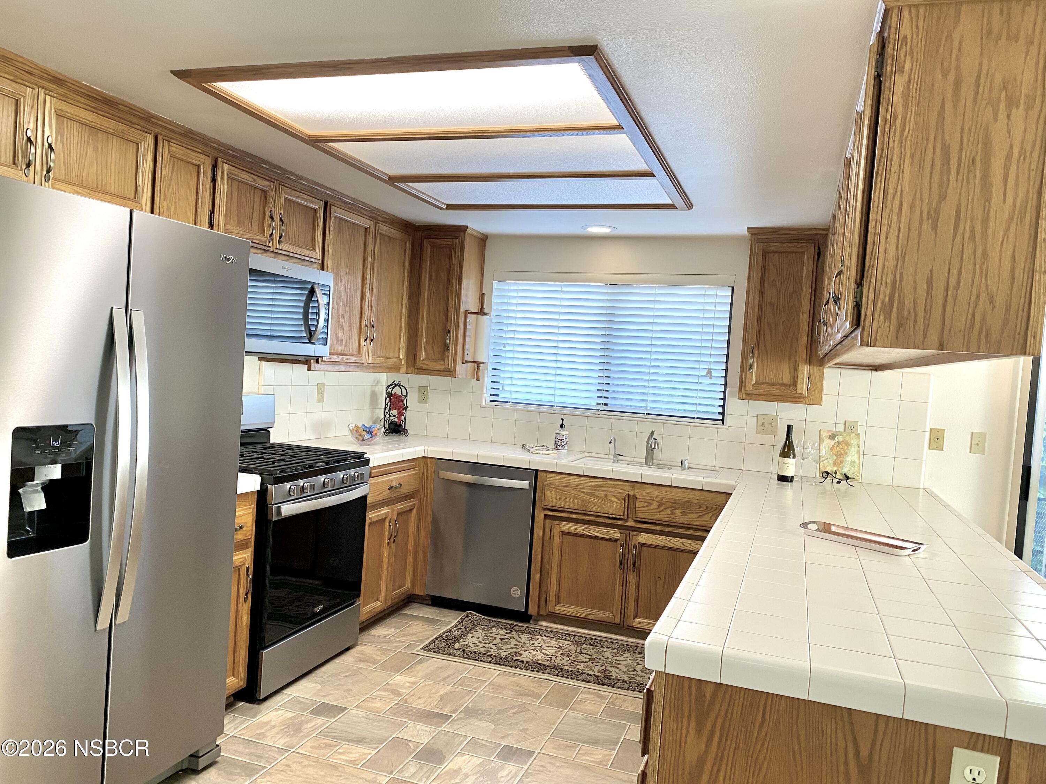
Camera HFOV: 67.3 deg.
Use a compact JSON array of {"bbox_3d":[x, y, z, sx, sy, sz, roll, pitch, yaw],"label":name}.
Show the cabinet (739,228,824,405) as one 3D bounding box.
[{"bbox_3d":[1.432,-0.402,4.277,0.422,0.909,0.337,5,2,19],"label":"cabinet"}]

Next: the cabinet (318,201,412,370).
[{"bbox_3d":[-1.007,-0.551,4.429,0.332,0.864,0.975,5,2,19],"label":"cabinet"}]

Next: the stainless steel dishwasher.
[{"bbox_3d":[-0.147,0.823,4.677,0.608,0.844,0.613,5,2,19],"label":"stainless steel dishwasher"}]

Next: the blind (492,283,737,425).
[{"bbox_3d":[0.486,-0.268,4.726,1.454,0.789,0.050,5,2,19],"label":"blind"}]

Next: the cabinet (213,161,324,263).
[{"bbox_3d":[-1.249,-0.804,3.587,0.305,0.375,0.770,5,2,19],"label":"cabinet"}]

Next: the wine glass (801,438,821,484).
[{"bbox_3d":[1.521,0.364,4.081,0.086,0.218,0.086,5,2,19],"label":"wine glass"}]

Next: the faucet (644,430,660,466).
[{"bbox_3d":[0.725,0.317,4.382,0.060,0.206,0.211,4,2,0],"label":"faucet"}]

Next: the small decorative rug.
[{"bbox_3d":[0.210,1.307,3.925,1.350,0.020,0.680,5,2,19],"label":"small decorative rug"}]

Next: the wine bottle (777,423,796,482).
[{"bbox_3d":[1.381,0.316,4.092,0.080,0.295,0.080,5,2,19],"label":"wine bottle"}]

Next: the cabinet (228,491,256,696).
[{"bbox_3d":[-1.428,0.784,3.108,0.623,0.844,0.322,5,2,19],"label":"cabinet"}]

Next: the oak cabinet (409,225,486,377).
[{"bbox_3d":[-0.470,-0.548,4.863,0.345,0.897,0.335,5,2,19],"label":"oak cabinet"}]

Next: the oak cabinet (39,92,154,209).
[{"bbox_3d":[-1.588,-0.796,2.714,0.332,0.347,0.467,5,2,19],"label":"oak cabinet"}]

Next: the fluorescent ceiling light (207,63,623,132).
[{"bbox_3d":[-0.329,-0.942,2.552,1.226,0.060,0.563,5,2,19],"label":"fluorescent ceiling light"}]

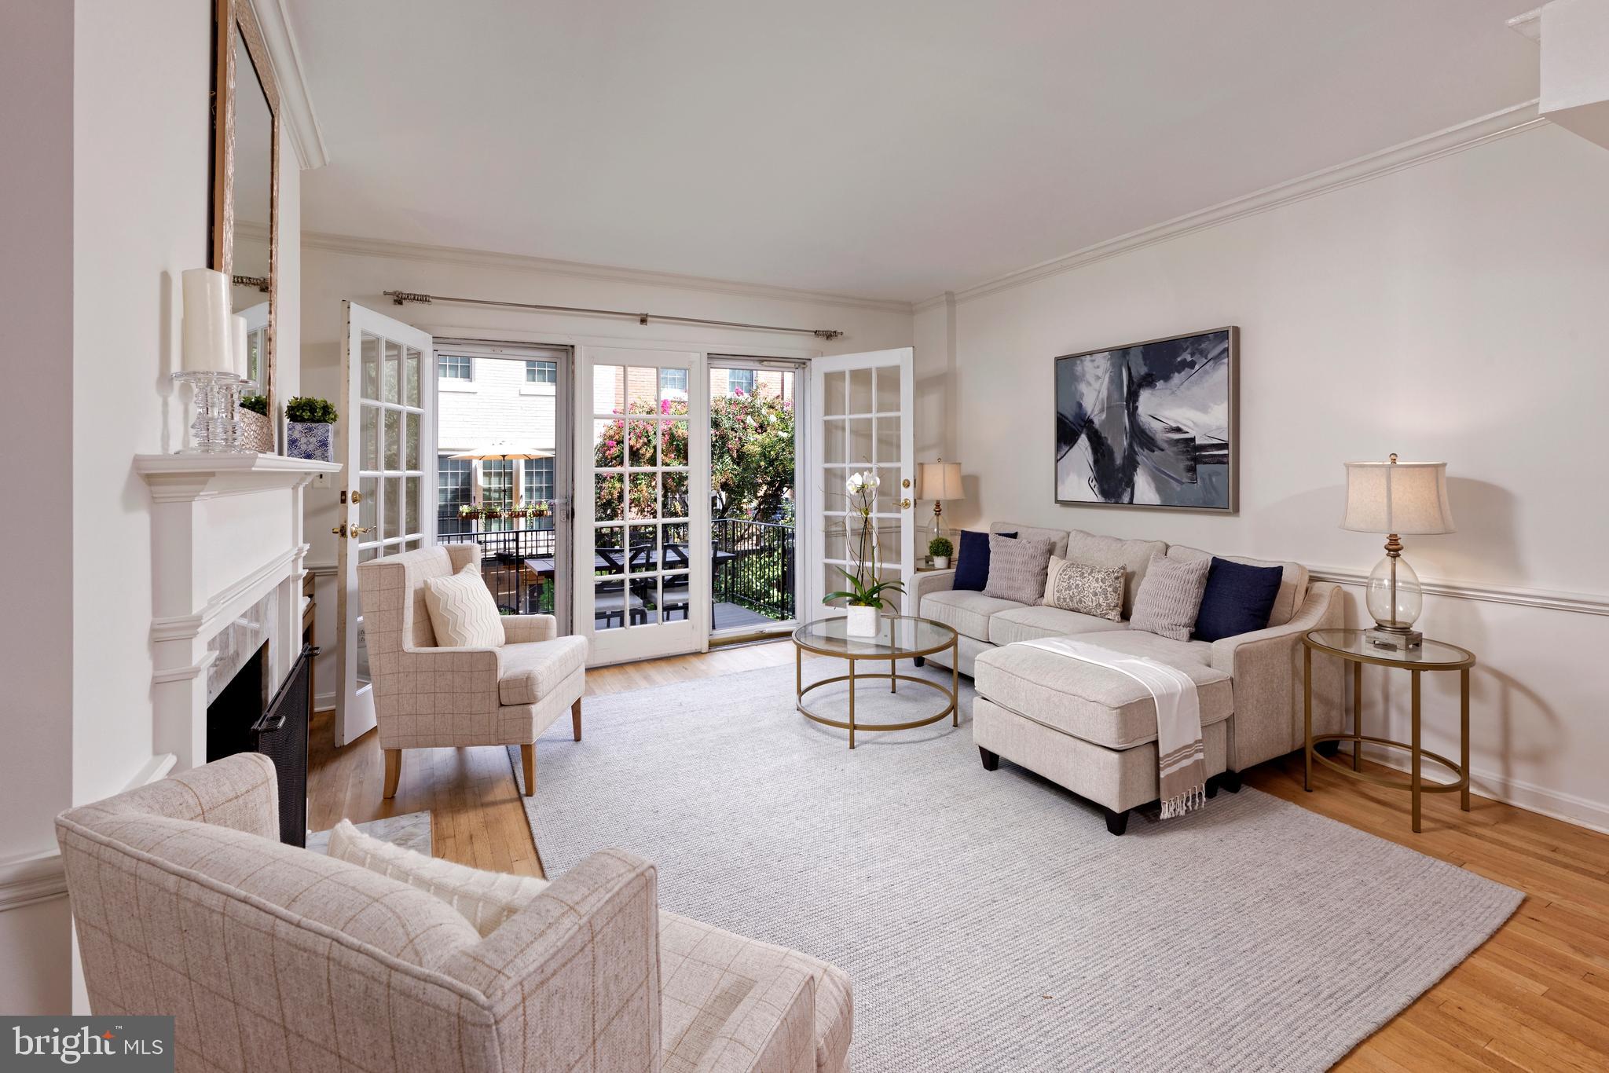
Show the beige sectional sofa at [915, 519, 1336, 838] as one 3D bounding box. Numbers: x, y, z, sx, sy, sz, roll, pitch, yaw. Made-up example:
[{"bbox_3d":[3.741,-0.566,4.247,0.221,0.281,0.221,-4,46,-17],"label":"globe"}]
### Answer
[{"bbox_3d":[1.236,0.477,3.748,1.500,0.890,2.100,-2,5,-28],"label":"beige sectional sofa"}]

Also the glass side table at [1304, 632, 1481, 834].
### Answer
[{"bbox_3d":[2.249,0.720,2.772,0.515,0.605,0.515,-2,5,-28],"label":"glass side table"}]

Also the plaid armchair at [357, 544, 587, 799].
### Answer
[{"bbox_3d":[-1.385,0.530,3.090,0.740,0.920,0.650,0,4,0],"label":"plaid armchair"}]

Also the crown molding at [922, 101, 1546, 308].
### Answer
[{"bbox_3d":[1.830,-1.695,4.248,0.090,0.100,3.720,-2,5,-28],"label":"crown molding"}]

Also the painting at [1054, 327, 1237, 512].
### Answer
[{"bbox_3d":[1.913,-0.635,4.126,0.055,0.945,1.140,-2,5,-28],"label":"painting"}]

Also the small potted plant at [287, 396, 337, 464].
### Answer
[{"bbox_3d":[-1.831,-0.400,2.649,0.165,0.240,0.165,-2,5,-28],"label":"small potted plant"}]

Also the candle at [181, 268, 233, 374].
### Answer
[{"bbox_3d":[-1.168,-0.419,1.399,0.075,0.205,0.075,-2,5,-28],"label":"candle"}]

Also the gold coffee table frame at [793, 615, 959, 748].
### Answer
[{"bbox_3d":[0.361,0.714,3.659,0.840,0.435,0.840,0,4,0],"label":"gold coffee table frame"}]

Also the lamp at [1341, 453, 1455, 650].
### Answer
[{"bbox_3d":[2.298,0.048,2.803,0.350,0.740,0.350,-2,5,-28],"label":"lamp"}]

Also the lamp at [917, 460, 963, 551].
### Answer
[{"bbox_3d":[0.967,-0.197,5.181,0.350,0.740,0.350,0,4,0],"label":"lamp"}]

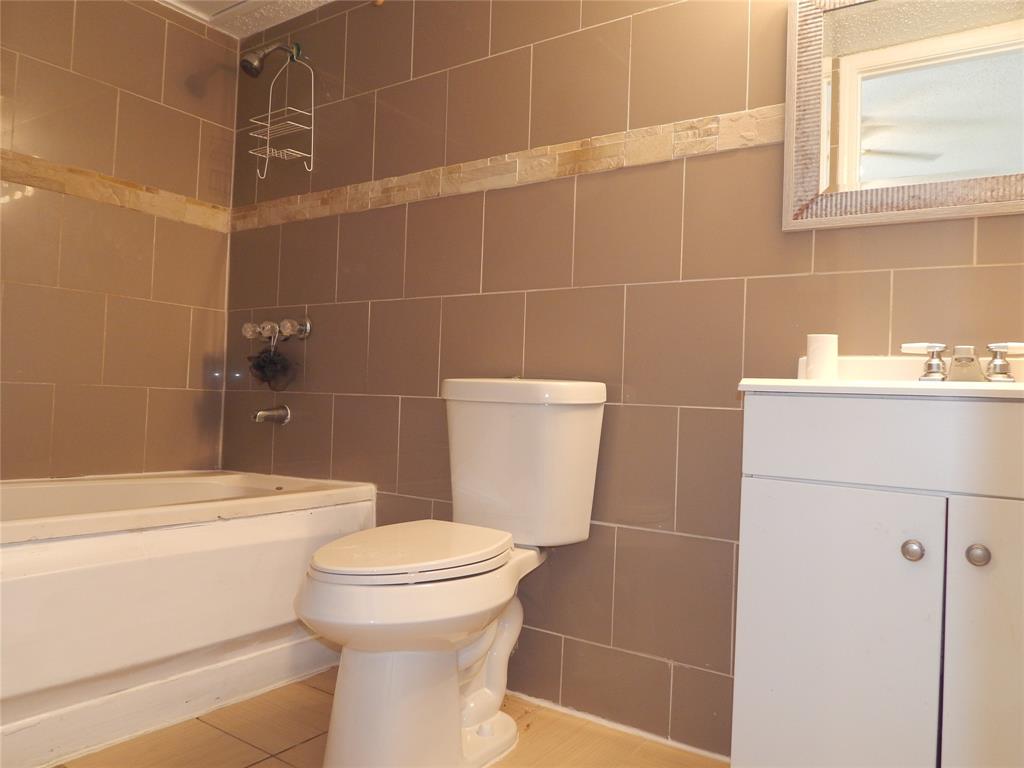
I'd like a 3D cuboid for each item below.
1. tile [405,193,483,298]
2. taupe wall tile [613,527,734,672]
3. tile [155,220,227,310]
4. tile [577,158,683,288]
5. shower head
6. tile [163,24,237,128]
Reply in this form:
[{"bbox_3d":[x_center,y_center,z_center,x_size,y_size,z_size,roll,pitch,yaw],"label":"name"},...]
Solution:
[{"bbox_3d":[-0.203,-0.409,2.219,0.299,0.294,0.010,1,-2,34],"label":"tile"},{"bbox_3d":[0.387,0.510,1.773,0.299,0.304,0.010,1,-2,34],"label":"taupe wall tile"},{"bbox_3d":[-1.172,-0.434,2.710,0.012,0.297,0.293,1,-1,35],"label":"tile"},{"bbox_3d":[0.295,-0.399,1.877,0.299,0.294,0.010,1,-2,34],"label":"tile"},{"bbox_3d":[-0.836,-1.130,2.565,0.075,0.176,0.205,1,-1,34],"label":"shower head"},{"bbox_3d":[-1.143,-1.127,2.726,0.010,0.296,0.284,1,-1,36],"label":"tile"}]

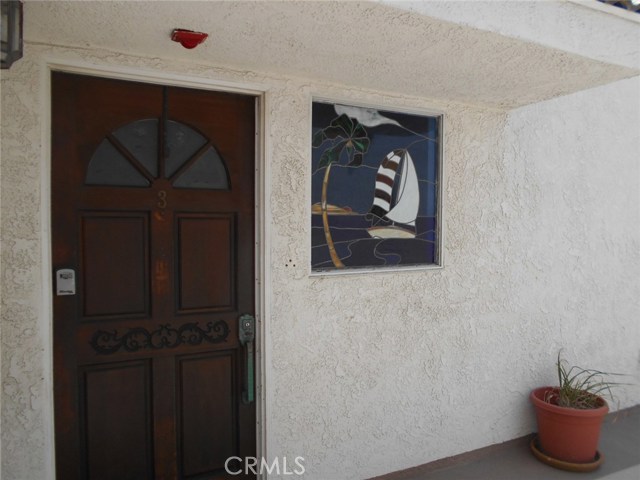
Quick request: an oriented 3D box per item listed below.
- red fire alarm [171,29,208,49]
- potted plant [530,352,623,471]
[{"bbox_3d":[-0.521,-0.780,1.915,0.128,0.061,0.122,-1,1,-25],"label":"red fire alarm"},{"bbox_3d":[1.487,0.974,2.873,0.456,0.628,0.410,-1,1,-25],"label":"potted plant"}]

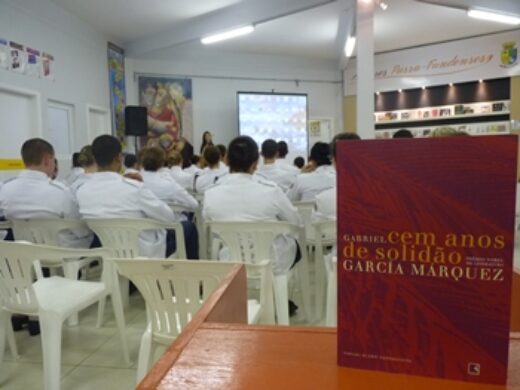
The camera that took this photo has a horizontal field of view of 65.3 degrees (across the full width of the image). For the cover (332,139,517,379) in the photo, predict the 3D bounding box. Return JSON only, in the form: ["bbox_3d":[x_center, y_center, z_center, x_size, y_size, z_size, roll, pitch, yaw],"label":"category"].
[{"bbox_3d":[0.141,0.056,0.360,0.140,0.210,0.024,0,7,16],"label":"cover"}]

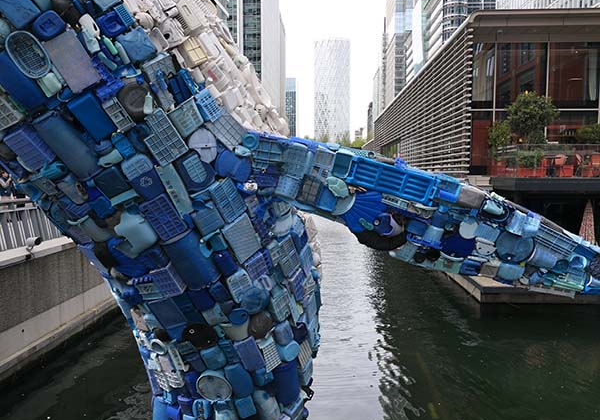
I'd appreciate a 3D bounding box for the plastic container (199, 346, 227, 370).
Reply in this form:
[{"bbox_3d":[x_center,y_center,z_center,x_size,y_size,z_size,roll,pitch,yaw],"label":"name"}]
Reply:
[{"bbox_3d":[-1.273,2.166,6.850,0.290,0.270,0.230,-20,8,-16],"label":"plastic container"}]

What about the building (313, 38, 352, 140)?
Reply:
[{"bbox_3d":[59.685,-191.201,842.143,62.000,218.000,34.000,1,6,5],"label":"building"}]

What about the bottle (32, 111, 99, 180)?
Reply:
[{"bbox_3d":[-3.030,-0.828,6.100,0.360,0.930,0.360,-39,32,-17],"label":"bottle"}]

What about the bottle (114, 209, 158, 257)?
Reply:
[{"bbox_3d":[-2.212,0.319,6.350,0.370,0.520,0.300,-30,19,-18],"label":"bottle"}]

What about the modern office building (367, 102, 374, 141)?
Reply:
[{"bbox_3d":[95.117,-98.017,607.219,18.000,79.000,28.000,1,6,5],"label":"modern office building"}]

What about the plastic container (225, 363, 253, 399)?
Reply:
[{"bbox_3d":[-0.892,2.521,6.900,0.310,0.430,0.260,-20,4,-14],"label":"plastic container"}]

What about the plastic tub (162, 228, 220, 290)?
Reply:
[{"bbox_3d":[-1.565,0.743,6.750,0.510,0.790,0.510,-33,17,-14],"label":"plastic tub"}]

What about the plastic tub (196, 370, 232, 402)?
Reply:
[{"bbox_3d":[-1.251,2.554,6.850,0.480,0.480,0.220,25,21,0],"label":"plastic tub"}]

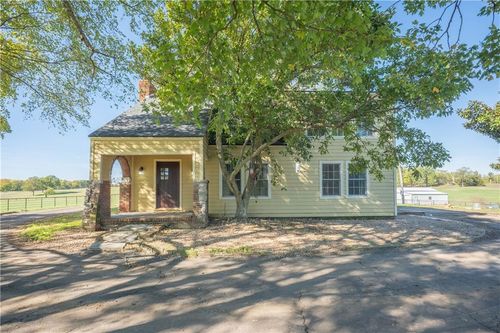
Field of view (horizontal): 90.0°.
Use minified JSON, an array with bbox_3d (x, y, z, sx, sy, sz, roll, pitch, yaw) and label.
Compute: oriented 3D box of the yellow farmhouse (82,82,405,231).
[{"bbox_3d":[0.350,-1.330,13.600,12.200,7.300,10.400,0,-2,-4],"label":"yellow farmhouse"}]

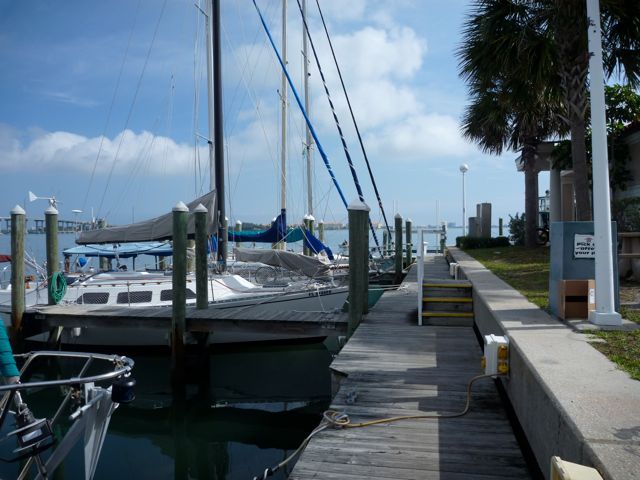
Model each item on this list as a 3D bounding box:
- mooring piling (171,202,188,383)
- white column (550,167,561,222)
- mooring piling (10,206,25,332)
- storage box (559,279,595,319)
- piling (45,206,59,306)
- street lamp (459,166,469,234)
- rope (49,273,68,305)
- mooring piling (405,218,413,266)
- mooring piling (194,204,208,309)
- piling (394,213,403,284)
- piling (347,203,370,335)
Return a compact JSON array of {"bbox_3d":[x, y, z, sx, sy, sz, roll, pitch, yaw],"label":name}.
[{"bbox_3d":[-2.485,0.924,9.284,0.290,3.207,0.290,0,1,12],"label":"mooring piling"},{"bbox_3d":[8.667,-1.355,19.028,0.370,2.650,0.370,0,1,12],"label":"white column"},{"bbox_3d":[-6.040,0.582,10.427,0.290,2.551,0.290,0,1,12],"label":"mooring piling"},{"bbox_3d":[2.810,0.651,5.660,0.340,0.410,0.340,0,1,12],"label":"storage box"},{"bbox_3d":[-6.039,0.361,11.724,0.280,2.283,0.280,0,1,12],"label":"piling"},{"bbox_3d":[7.547,-1.854,27.044,0.450,4.200,0.450,0,1,12],"label":"street lamp"},{"bbox_3d":[-5.837,1.087,11.600,0.370,0.710,0.170,-1,1,-18],"label":"rope"},{"bbox_3d":[4.843,0.135,28.027,0.300,2.596,0.300,0,1,12],"label":"mooring piling"},{"bbox_3d":[-2.473,0.368,10.924,0.270,2.253,0.270,0,1,12],"label":"mooring piling"},{"bbox_3d":[3.085,0.347,20.029,0.280,2.743,0.280,0,1,12],"label":"piling"},{"bbox_3d":[0.722,0.516,9.326,0.370,2.470,0.370,0,1,12],"label":"piling"}]

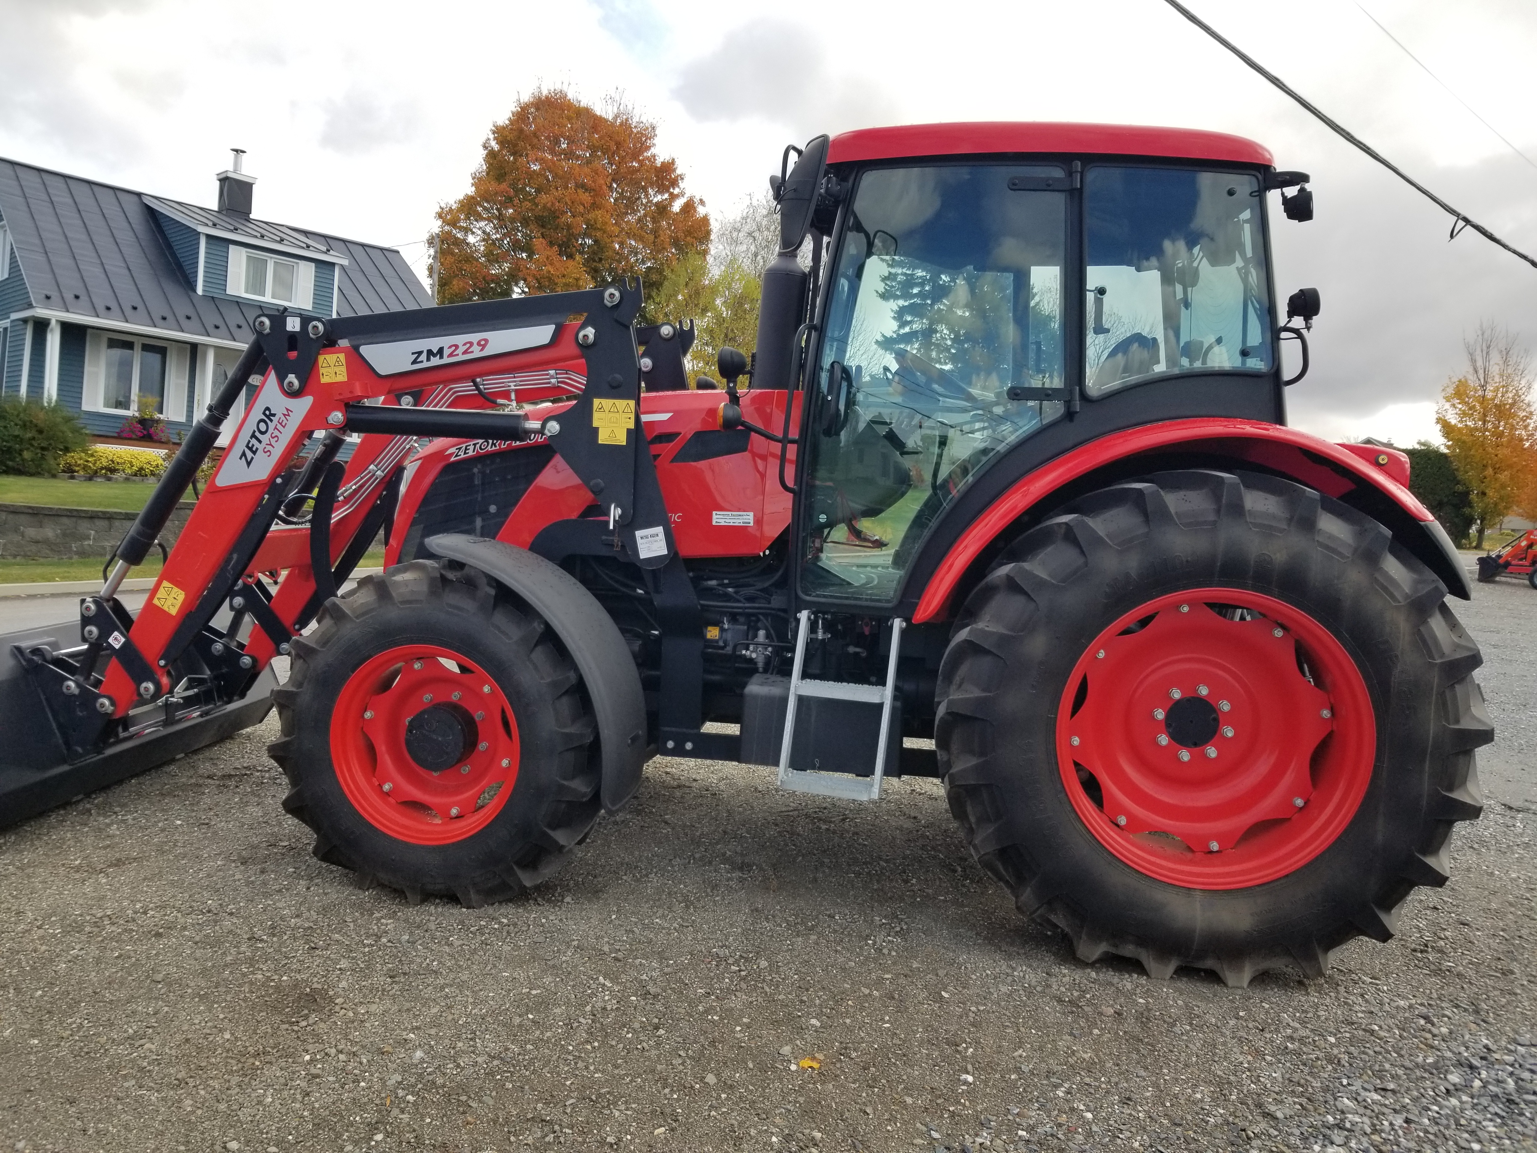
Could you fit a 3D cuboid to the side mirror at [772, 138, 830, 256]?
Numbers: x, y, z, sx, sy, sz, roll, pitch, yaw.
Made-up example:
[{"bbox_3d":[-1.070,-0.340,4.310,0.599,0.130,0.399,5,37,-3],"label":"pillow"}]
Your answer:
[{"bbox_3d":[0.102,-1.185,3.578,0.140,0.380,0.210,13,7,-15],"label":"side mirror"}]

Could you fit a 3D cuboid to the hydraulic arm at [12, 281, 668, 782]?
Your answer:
[{"bbox_3d":[-1.670,-0.119,4.526,2.680,2.050,0.360,4,5,9],"label":"hydraulic arm"}]

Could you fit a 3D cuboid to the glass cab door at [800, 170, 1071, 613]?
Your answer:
[{"bbox_3d":[0.529,-0.614,3.706,0.800,1.440,0.130,4,5,9],"label":"glass cab door"}]

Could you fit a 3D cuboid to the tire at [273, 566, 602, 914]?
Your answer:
[{"bbox_3d":[-1.086,0.527,3.860,1.180,1.170,0.340,4,5,9],"label":"tire"}]

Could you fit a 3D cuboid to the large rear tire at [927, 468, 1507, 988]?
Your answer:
[{"bbox_3d":[1.345,0.464,3.610,1.600,1.590,0.450,4,5,9],"label":"large rear tire"}]

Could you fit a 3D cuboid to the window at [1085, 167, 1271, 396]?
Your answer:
[{"bbox_3d":[1.272,-0.915,3.587,0.600,0.730,0.090,4,5,9],"label":"window"}]

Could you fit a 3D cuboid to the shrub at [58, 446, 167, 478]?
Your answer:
[{"bbox_3d":[-14.084,-2.463,24.800,2.100,0.700,1.100,1,5,-45],"label":"shrub"}]

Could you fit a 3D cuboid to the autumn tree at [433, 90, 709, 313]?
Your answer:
[{"bbox_3d":[-7.150,-9.958,42.276,10.000,15.430,10.000,5,4,0],"label":"autumn tree"}]

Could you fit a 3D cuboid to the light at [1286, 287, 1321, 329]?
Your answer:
[{"bbox_3d":[1.679,-0.842,3.620,0.110,0.125,0.110,4,5,9],"label":"light"}]

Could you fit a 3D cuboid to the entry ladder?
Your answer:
[{"bbox_3d":[0.226,0.425,3.772,0.380,0.610,0.200,4,5,9],"label":"entry ladder"}]

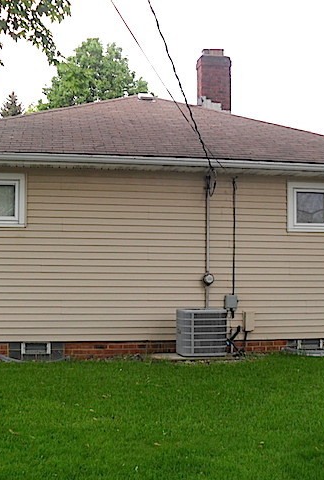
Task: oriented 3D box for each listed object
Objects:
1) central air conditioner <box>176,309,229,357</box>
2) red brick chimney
[{"bbox_3d":[0.583,1.320,9.232,0.637,0.637,0.608,1,-2,-10],"label":"central air conditioner"},{"bbox_3d":[1.069,-3.230,13.230,0.608,1.303,0.431,1,-2,-10],"label":"red brick chimney"}]

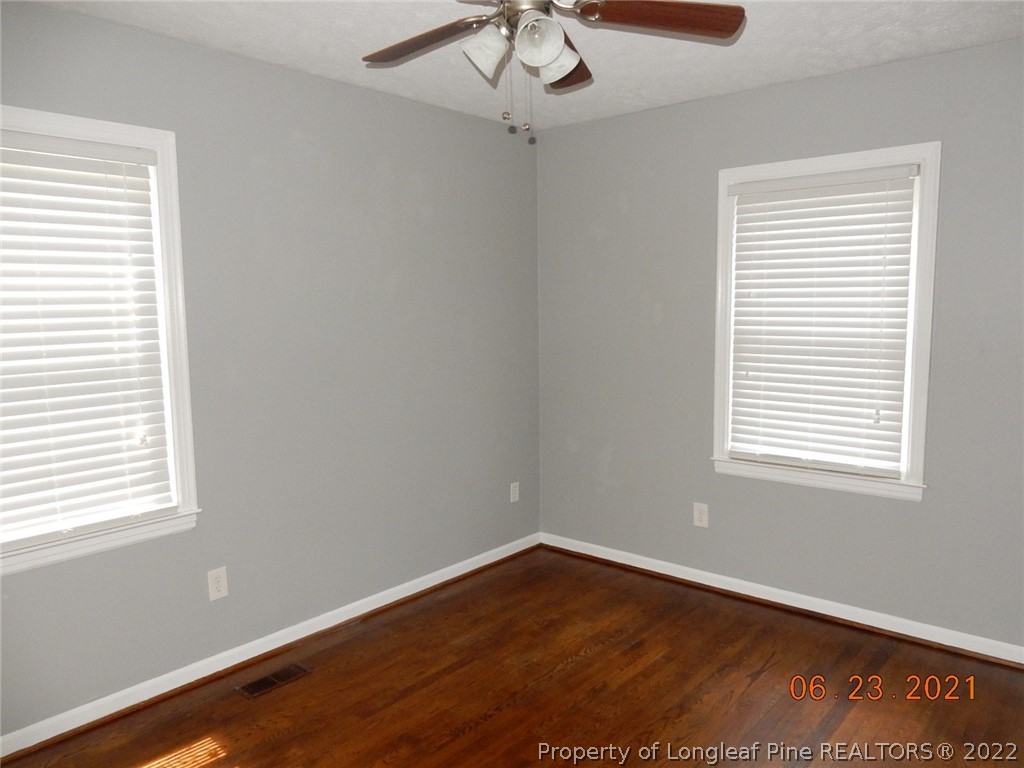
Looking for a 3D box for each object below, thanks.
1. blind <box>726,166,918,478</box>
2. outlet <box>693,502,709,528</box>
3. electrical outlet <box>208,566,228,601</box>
[{"bbox_3d":[1.325,-0.256,3.259,0.774,1.282,0.070,5,8,40],"label":"blind"},{"bbox_3d":[0.946,0.659,3.708,0.072,0.116,0.010,5,8,40],"label":"outlet"},{"bbox_3d":[-1.137,0.776,2.870,0.010,0.116,0.072,5,8,40],"label":"electrical outlet"}]

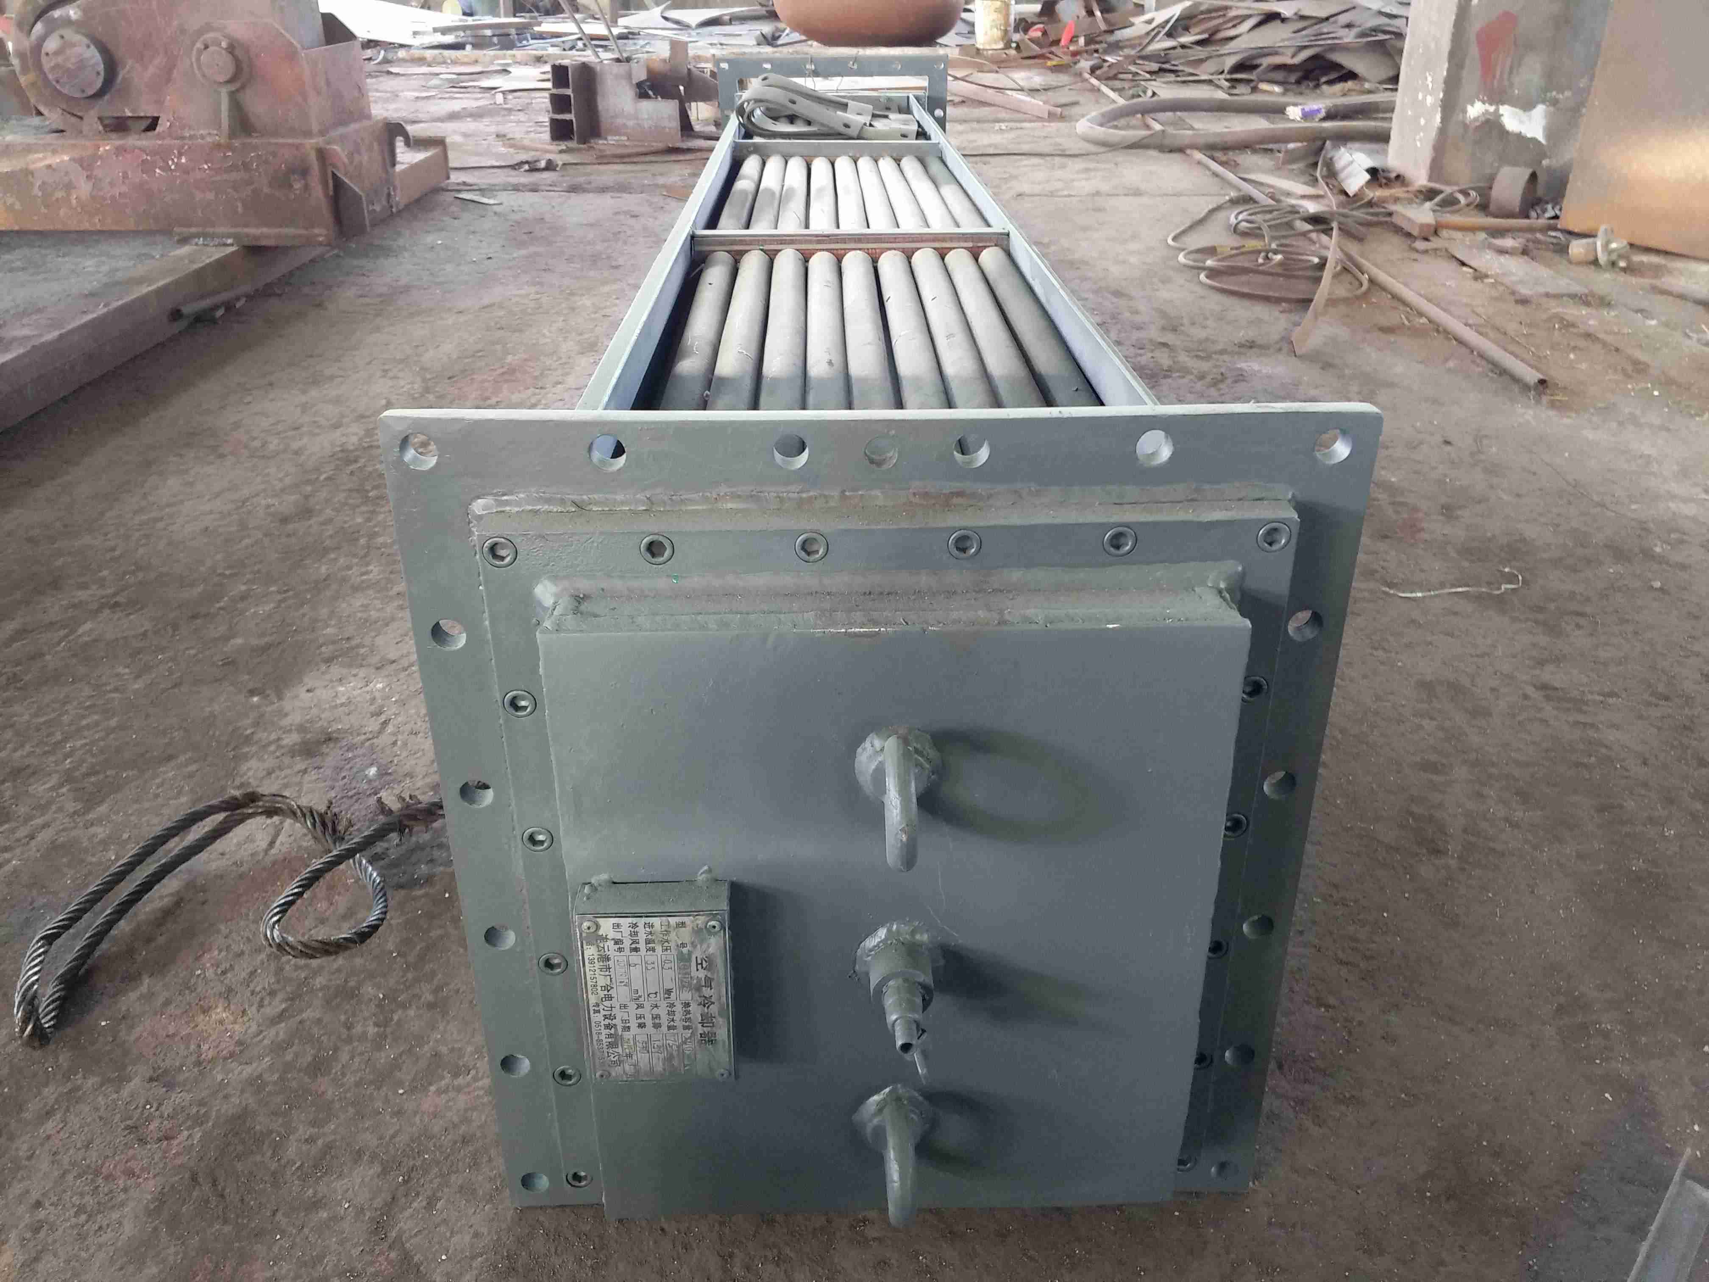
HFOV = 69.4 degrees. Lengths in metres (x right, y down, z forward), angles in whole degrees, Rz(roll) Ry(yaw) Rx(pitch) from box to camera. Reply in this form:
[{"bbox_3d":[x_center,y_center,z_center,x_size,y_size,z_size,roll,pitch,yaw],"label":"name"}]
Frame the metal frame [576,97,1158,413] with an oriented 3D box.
[{"bbox_3d":[-0.022,-0.541,2.172,0.460,0.529,2.838,-1,29,-1],"label":"metal frame"}]

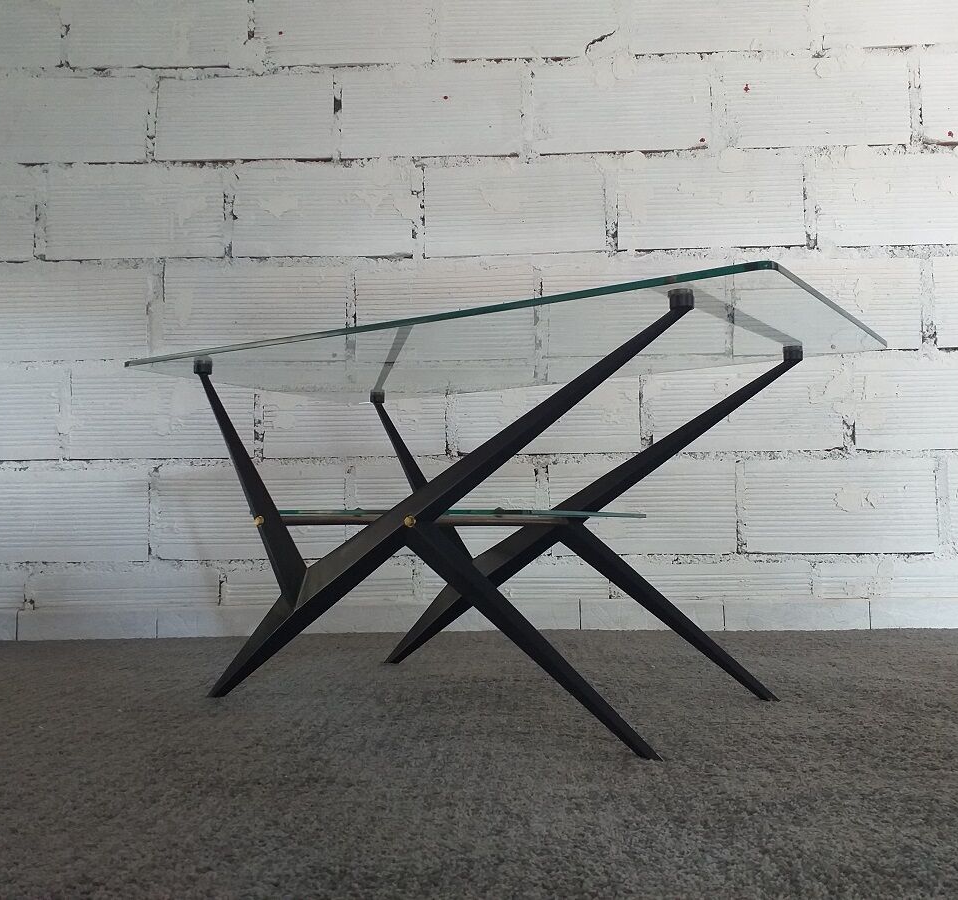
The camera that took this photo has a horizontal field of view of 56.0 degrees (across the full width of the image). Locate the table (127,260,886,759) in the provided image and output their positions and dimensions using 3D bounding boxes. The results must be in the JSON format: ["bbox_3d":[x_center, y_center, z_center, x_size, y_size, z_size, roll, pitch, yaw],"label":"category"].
[{"bbox_3d":[0.017,0.106,1.299,0.980,0.492,0.523,-3,-5,34],"label":"table"}]

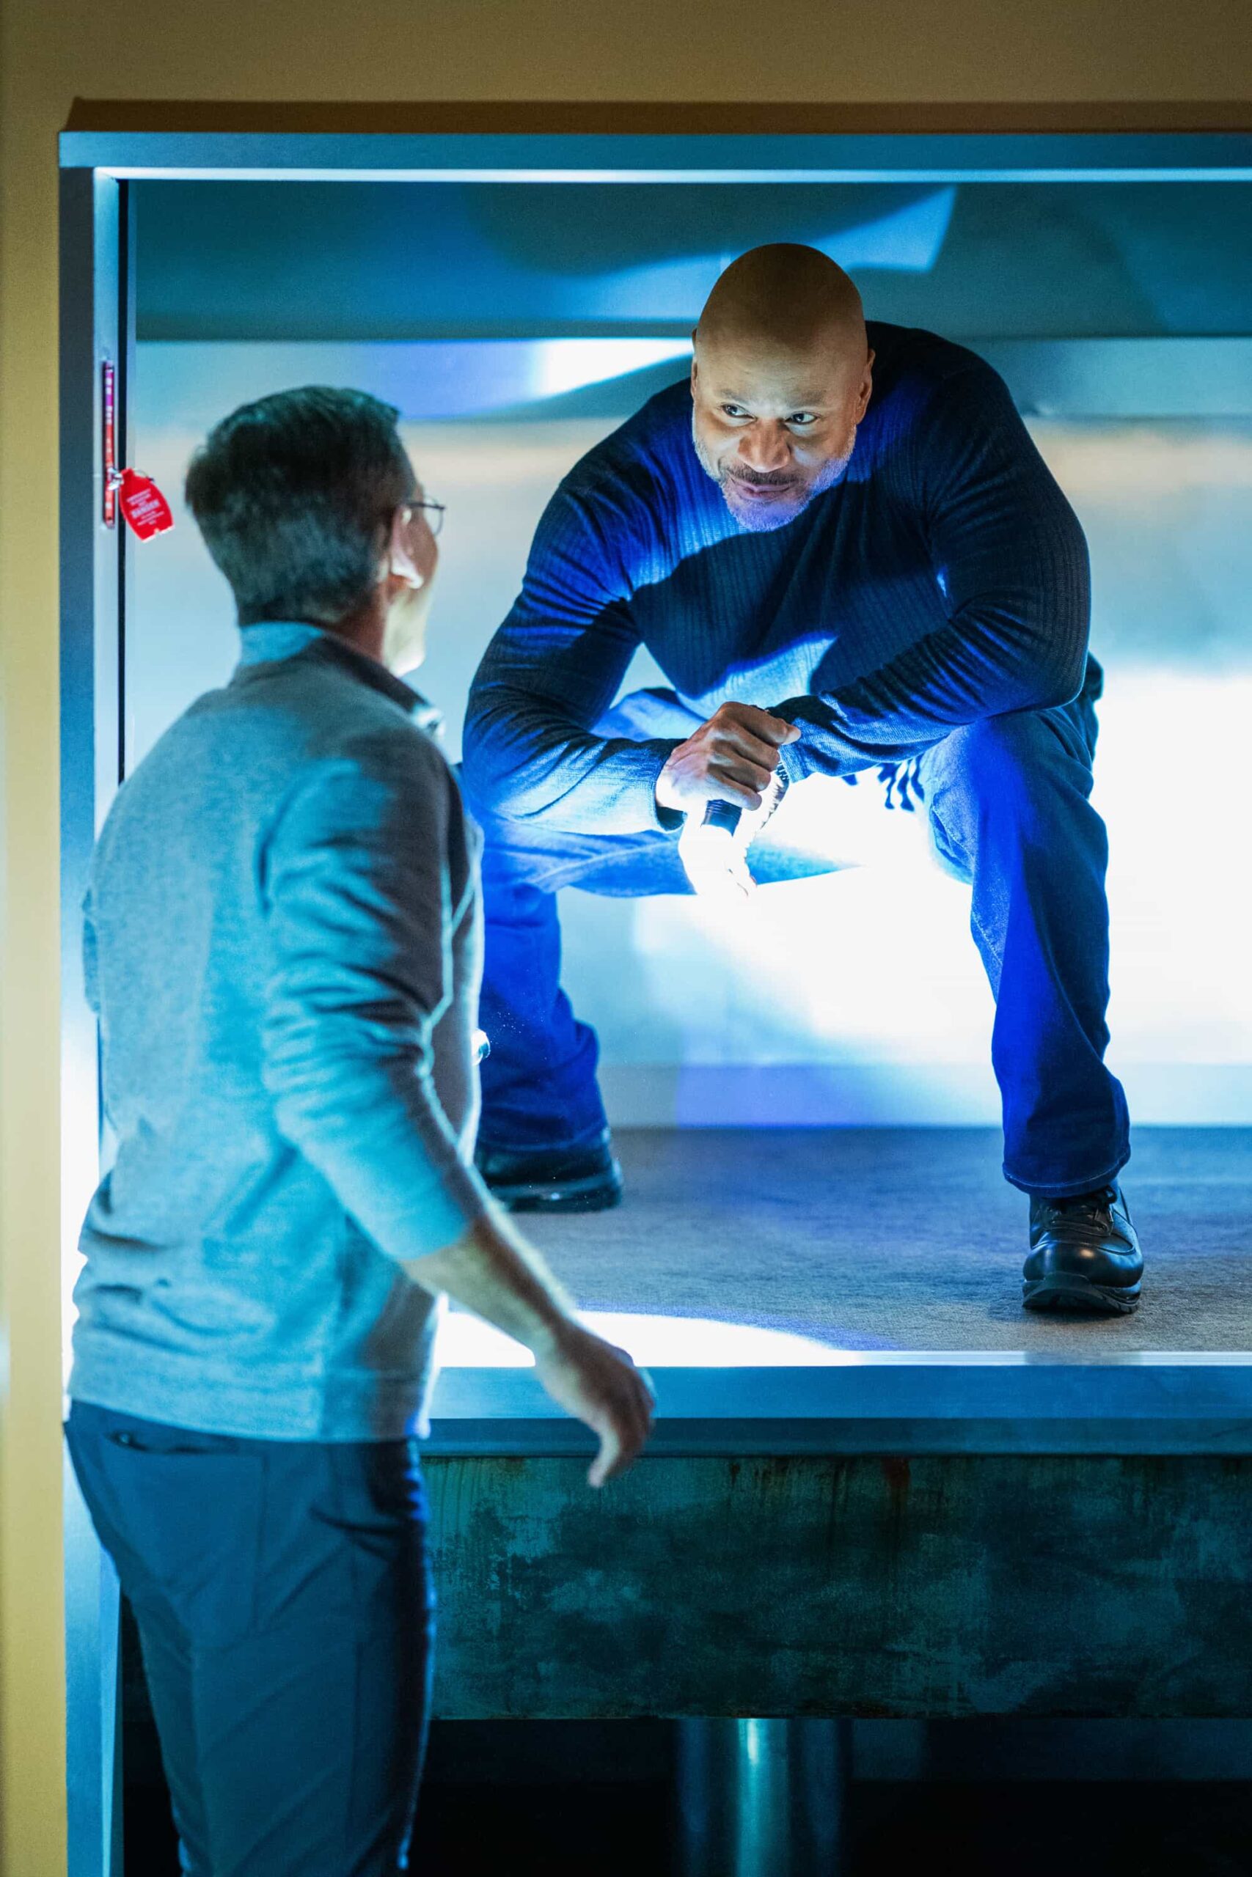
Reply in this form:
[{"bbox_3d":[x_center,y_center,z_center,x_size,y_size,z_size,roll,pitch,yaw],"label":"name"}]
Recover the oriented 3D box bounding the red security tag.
[{"bbox_3d":[-0.419,-0.379,3.850,0.039,0.063,0.004,-26,5,-6],"label":"red security tag"}]

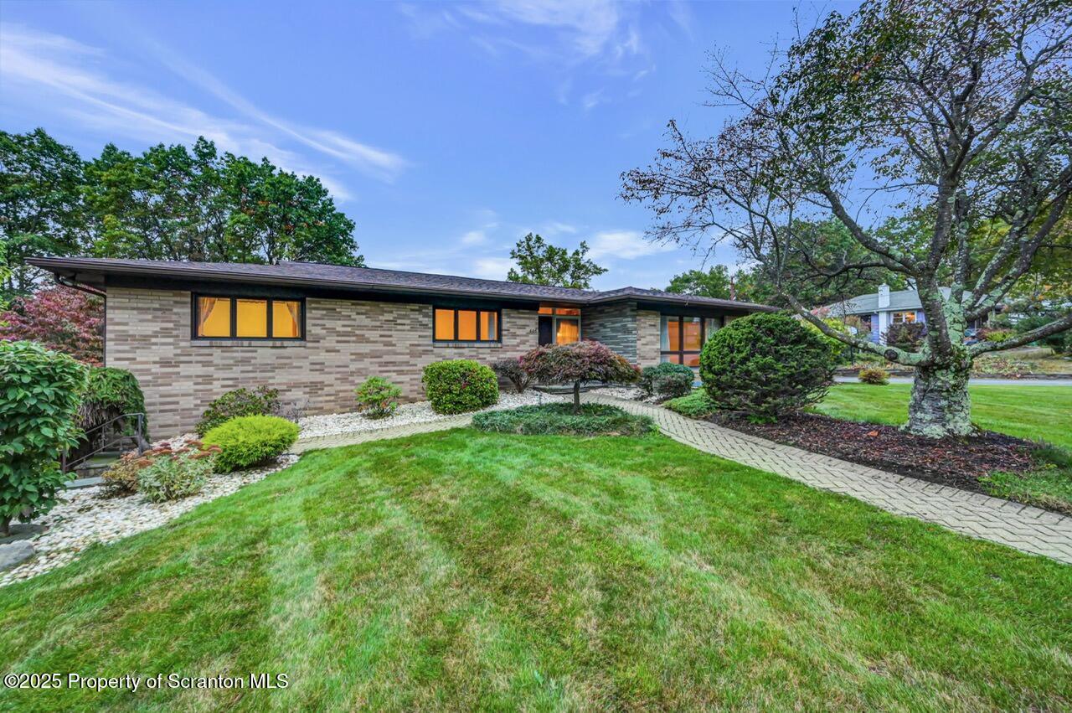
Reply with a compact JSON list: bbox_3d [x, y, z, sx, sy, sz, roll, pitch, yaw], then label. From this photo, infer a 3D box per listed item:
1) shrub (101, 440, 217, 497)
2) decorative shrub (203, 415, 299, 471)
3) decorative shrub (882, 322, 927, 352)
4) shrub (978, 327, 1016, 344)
[{"bbox_3d":[-4.750,1.360,5.300,1.250,0.580,1.050,-1,1,-42],"label":"shrub"},{"bbox_3d":[-4.070,1.200,5.950,1.200,0.720,1.150,-1,1,-34],"label":"decorative shrub"},{"bbox_3d":[22.900,-1.200,26.000,2.400,1.900,2.200,1,1,41],"label":"decorative shrub"},{"bbox_3d":[32.100,-1.400,29.000,2.000,1.250,2.300,-1,1,-42],"label":"shrub"}]

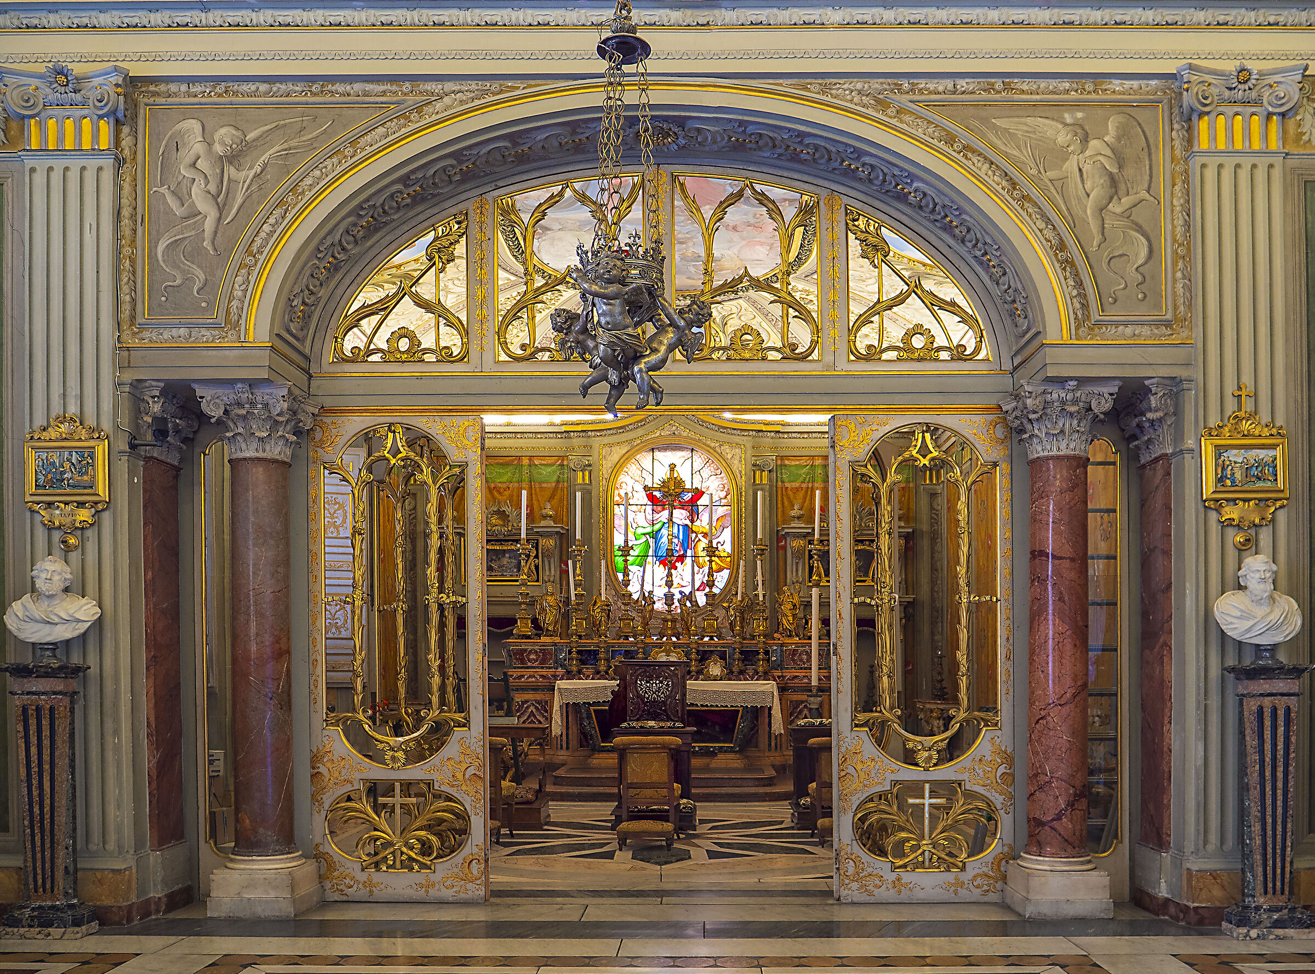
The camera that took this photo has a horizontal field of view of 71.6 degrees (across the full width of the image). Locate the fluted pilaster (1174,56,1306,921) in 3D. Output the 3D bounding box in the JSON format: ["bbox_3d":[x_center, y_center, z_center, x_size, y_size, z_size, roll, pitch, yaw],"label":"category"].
[{"bbox_3d":[3.300,0.030,5.170,0.720,4.770,0.320,0,-1,0],"label":"fluted pilaster"}]

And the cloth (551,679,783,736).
[{"bbox_3d":[0.125,2.689,11.100,2.760,0.640,0.650,0,-3,1],"label":"cloth"}]

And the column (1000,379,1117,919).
[{"bbox_3d":[2.400,0.950,5.500,0.530,3.110,0.530,0,-1,0],"label":"column"}]

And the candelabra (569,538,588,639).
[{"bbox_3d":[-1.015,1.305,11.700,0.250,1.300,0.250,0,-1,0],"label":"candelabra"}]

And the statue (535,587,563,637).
[{"bbox_3d":[-1.361,1.594,11.500,0.340,0.635,0.240,0,-3,-3],"label":"statue"}]

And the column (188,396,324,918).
[{"bbox_3d":[-2.554,1.032,5.850,0.580,3.260,0.580,0,-3,1],"label":"column"}]

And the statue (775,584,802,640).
[{"bbox_3d":[1.652,1.574,11.500,0.335,0.700,0.250,-1,-3,6],"label":"statue"}]

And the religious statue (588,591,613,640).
[{"bbox_3d":[-0.719,1.626,11.500,0.310,0.620,0.240,0,-3,-3],"label":"religious statue"}]

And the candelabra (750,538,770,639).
[{"bbox_3d":[1.307,1.294,11.600,0.250,1.290,0.250,0,-3,0],"label":"candelabra"}]

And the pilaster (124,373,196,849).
[{"bbox_3d":[-2.980,0.820,5.500,0.220,2.760,0.440,0,-1,0],"label":"pilaster"}]

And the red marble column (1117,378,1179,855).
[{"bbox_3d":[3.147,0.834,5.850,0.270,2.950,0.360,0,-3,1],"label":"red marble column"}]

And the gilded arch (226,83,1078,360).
[{"bbox_3d":[-0.030,-1.530,5.400,4.860,1.560,0.460,0,-1,0],"label":"gilded arch"}]

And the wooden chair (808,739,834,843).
[{"bbox_3d":[1.540,2.550,7.680,0.540,0.860,0.600,0,-1,2],"label":"wooden chair"}]

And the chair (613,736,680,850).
[{"bbox_3d":[-0.085,2.530,7.550,0.540,0.860,0.600,0,-1,2],"label":"chair"}]

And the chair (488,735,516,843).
[{"bbox_3d":[-1.540,2.570,7.730,0.540,0.860,0.600,0,-1,2],"label":"chair"}]

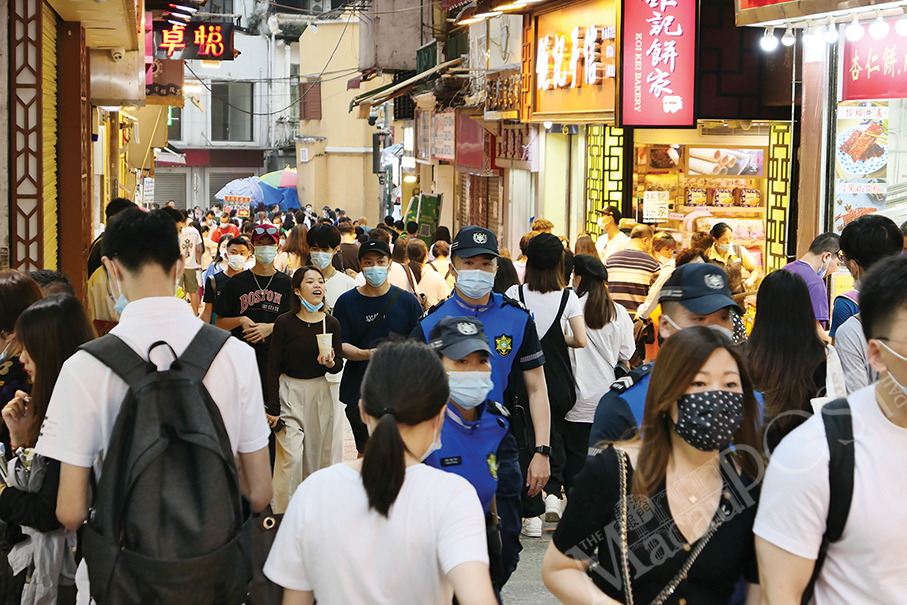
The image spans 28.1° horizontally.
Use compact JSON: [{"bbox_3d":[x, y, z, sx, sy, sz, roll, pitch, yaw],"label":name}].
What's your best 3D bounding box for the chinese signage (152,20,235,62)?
[{"bbox_3d":[-3.583,-3.603,25.000,1.130,0.520,0.130,1,5,-3],"label":"chinese signage"}]

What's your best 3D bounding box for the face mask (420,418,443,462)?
[{"bbox_3d":[-0.068,0.266,3.600,0.140,0.110,0.085,2,6,19],"label":"face mask"}]

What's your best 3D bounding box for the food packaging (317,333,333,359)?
[{"bbox_3d":[-0.651,0.217,9.150,0.088,0.138,0.088,0,4,-6],"label":"food packaging"}]

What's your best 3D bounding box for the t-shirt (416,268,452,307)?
[{"bbox_3d":[-0.154,0.023,14.000,0.450,0.600,0.280,2,6,14],"label":"t-shirt"}]

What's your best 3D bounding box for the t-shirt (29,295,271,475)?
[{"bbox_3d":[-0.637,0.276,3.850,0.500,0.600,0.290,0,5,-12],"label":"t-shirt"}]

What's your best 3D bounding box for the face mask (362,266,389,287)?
[{"bbox_3d":[-0.413,-0.135,9.600,0.135,0.112,0.075,1,5,-2],"label":"face mask"}]

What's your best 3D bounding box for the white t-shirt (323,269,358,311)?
[{"bbox_3d":[-0.743,0.141,10.700,0.460,0.660,0.270,1,5,-3],"label":"white t-shirt"}]

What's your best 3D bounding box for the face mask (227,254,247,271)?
[{"bbox_3d":[-1.423,-0.262,11.900,0.140,0.105,0.080,0,9,-6],"label":"face mask"}]

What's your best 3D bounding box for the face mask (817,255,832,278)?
[{"bbox_3d":[2.106,-0.199,10.300,0.085,0.120,0.130,-1,5,-18],"label":"face mask"}]

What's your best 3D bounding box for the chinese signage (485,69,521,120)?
[{"bbox_3d":[0.480,-2.100,18.250,0.120,0.520,2.500,0,6,-7],"label":"chinese signage"}]

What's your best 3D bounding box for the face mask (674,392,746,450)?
[{"bbox_3d":[0.488,0.226,3.450,0.135,0.112,0.085,0,5,-7],"label":"face mask"}]

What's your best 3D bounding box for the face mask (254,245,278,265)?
[{"bbox_3d":[-1.113,-0.286,10.800,0.145,0.120,0.090,0,7,-5],"label":"face mask"}]

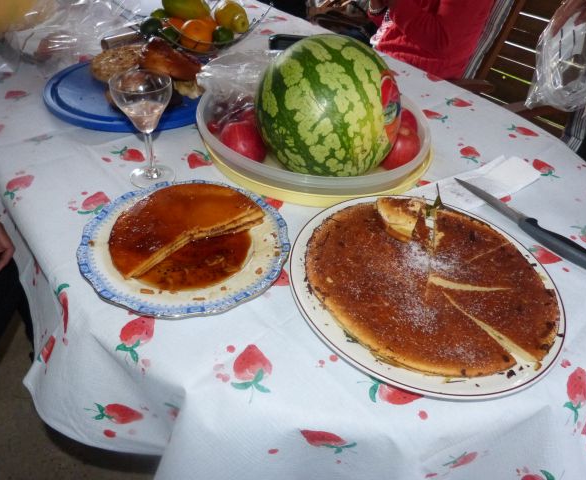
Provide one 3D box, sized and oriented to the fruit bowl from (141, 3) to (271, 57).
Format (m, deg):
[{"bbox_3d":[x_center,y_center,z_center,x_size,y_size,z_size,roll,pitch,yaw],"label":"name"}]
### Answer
[{"bbox_3d":[-0.194,-0.483,1.022,0.290,0.105,0.290,6,42,0],"label":"fruit bowl"}]

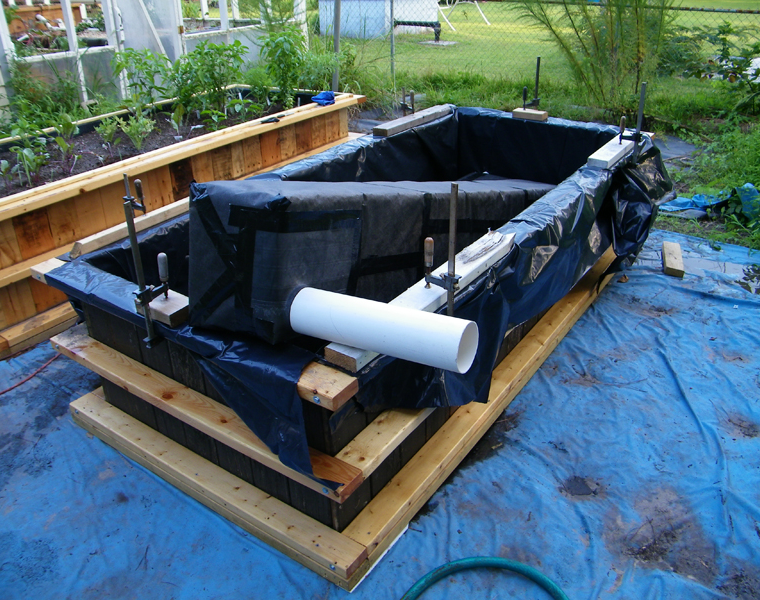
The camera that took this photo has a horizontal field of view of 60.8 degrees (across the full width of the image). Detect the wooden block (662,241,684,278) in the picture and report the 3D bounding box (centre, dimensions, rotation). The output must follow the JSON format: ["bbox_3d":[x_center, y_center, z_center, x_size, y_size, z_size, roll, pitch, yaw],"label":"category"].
[{"bbox_3d":[1.466,-0.203,3.240,0.087,0.039,0.305,7,31,17],"label":"wooden block"}]

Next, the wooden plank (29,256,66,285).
[{"bbox_3d":[-1.044,-0.088,2.073,0.100,0.040,0.090,18,35,31],"label":"wooden plank"}]

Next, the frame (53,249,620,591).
[{"bbox_3d":[0.127,0.050,2.850,1.240,0.084,2.460,18,35,31],"label":"frame"}]

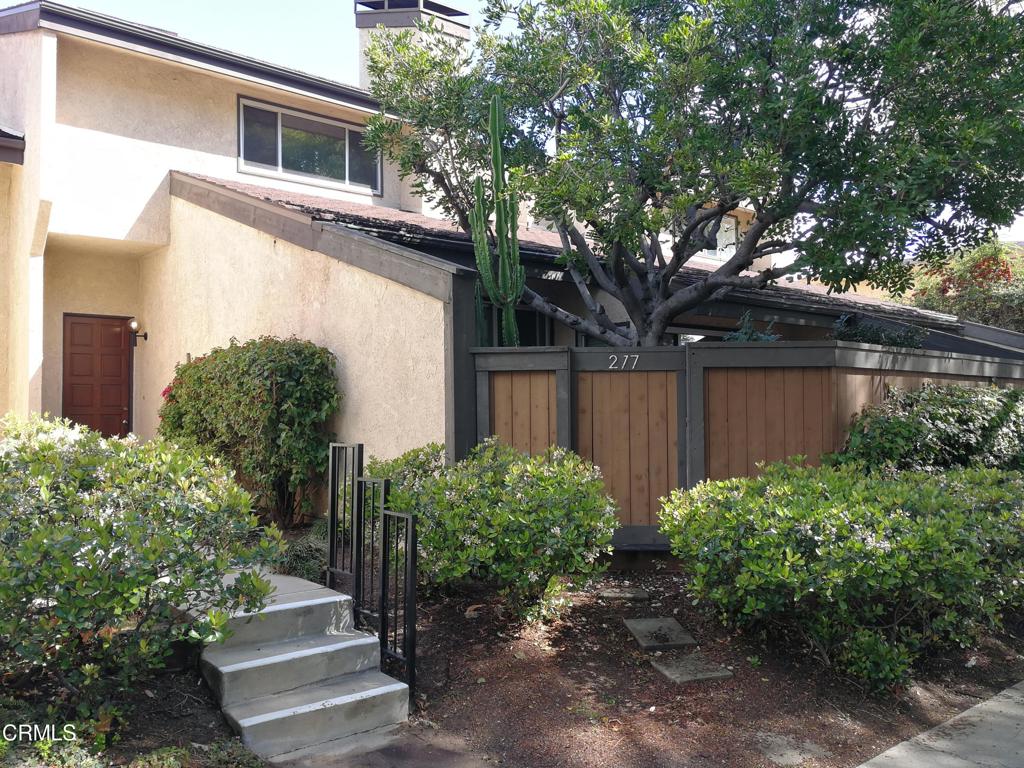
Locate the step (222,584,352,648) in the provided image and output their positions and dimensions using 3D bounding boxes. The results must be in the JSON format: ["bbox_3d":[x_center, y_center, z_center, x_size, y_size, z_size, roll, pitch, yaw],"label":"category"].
[{"bbox_3d":[-1.320,1.298,4.402,0.800,0.186,0.310,0,-1,-38],"label":"step"}]

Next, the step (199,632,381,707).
[{"bbox_3d":[-1.147,1.481,4.219,0.849,0.187,0.242,0,-1,-38],"label":"step"}]

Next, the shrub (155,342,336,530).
[{"bbox_3d":[-2.556,0.463,7.666,0.980,1.653,2.042,0,-1,-41],"label":"shrub"}]

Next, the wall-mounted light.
[{"bbox_3d":[-5.412,-0.737,11.552,0.240,0.393,0.140,0,-1,-41],"label":"wall-mounted light"}]

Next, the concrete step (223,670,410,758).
[{"bbox_3d":[-0.983,1.667,4.036,0.853,0.193,0.262,0,-1,-38],"label":"concrete step"}]

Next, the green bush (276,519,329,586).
[{"bbox_3d":[-1.410,1.133,5.400,0.380,0.340,0.400,0,-1,-41],"label":"green bush"}]

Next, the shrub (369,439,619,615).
[{"bbox_3d":[-0.114,0.928,5.200,1.520,1.080,1.150,0,-1,0],"label":"shrub"}]

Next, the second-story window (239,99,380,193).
[{"bbox_3d":[-3.033,-3.611,12.300,2.450,1.170,0.120,0,-1,-41],"label":"second-story window"}]

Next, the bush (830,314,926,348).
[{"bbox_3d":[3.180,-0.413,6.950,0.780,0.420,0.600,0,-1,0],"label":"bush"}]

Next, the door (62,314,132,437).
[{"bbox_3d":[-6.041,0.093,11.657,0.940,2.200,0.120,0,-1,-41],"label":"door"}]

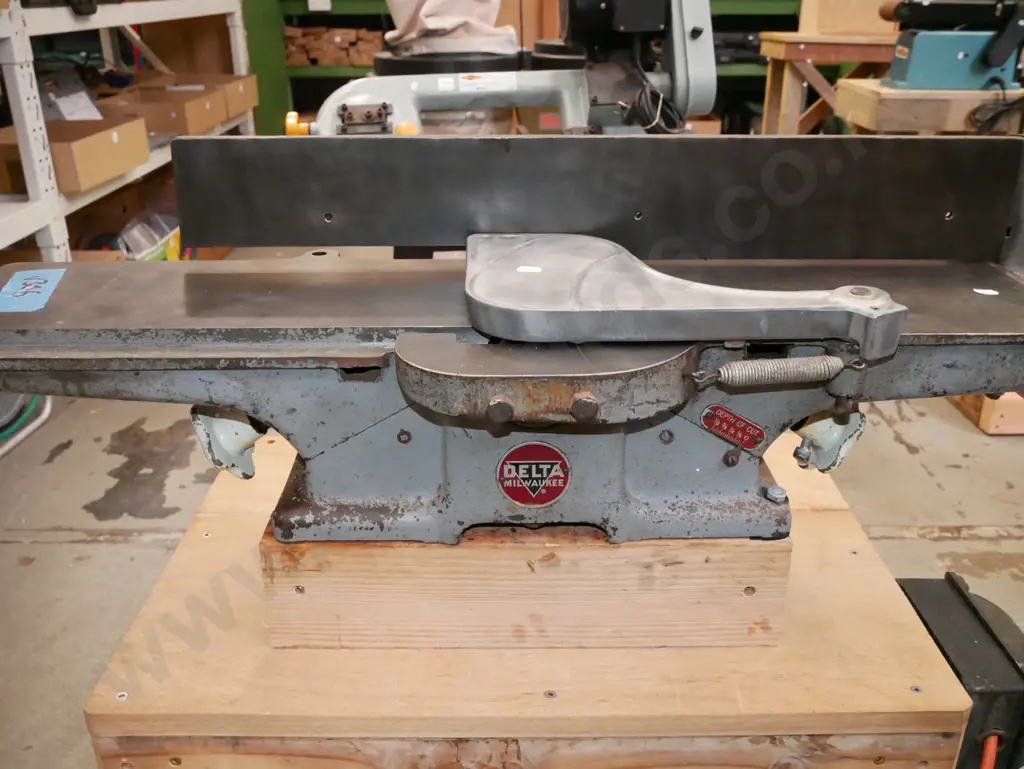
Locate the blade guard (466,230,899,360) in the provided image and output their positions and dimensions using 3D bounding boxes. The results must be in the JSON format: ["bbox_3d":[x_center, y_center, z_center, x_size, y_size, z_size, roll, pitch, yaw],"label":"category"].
[{"bbox_3d":[0.125,-0.083,0.835,0.328,0.037,0.241,0,23,0],"label":"blade guard"}]

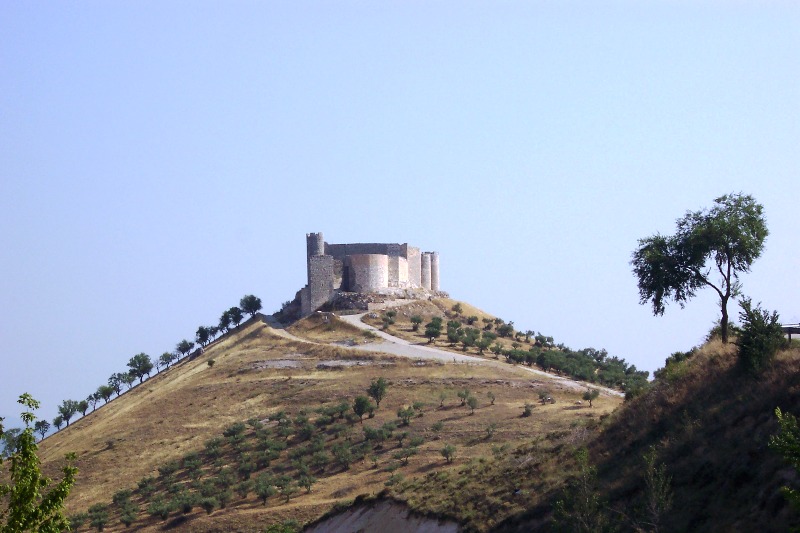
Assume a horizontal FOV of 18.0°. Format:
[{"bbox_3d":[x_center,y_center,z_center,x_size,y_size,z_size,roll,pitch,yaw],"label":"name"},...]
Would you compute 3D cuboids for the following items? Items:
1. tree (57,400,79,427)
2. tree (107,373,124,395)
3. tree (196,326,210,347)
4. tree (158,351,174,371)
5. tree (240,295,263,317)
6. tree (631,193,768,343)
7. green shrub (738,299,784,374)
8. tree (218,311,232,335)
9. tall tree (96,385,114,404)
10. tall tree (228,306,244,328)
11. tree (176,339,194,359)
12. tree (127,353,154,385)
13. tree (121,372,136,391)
[{"bbox_3d":[-68.167,30.182,520.000,4.312,5.338,4.096,0,-4,0],"label":"tree"},{"bbox_3d":[-58.414,24.279,520.000,3.285,4.620,3.285,0,-4,0],"label":"tree"},{"bbox_3d":[-40.346,14.373,520.000,2.875,4.106,2.875,0,-4,0],"label":"tree"},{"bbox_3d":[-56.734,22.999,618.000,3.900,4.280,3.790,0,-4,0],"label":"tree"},{"bbox_3d":[-36.940,9.950,630.000,5.470,5.730,5.310,0,-4,0],"label":"tree"},{"bbox_3d":[10.643,0.018,90.000,4.869,5.295,3.895,0,-4,0],"label":"tree"},{"bbox_3d":[13.988,2.709,98.000,1.780,3.020,1.730,0,-4,0],"label":"green shrub"},{"bbox_3d":[-35.726,11.498,520.000,2.669,4.517,2.669,0,-4,0],"label":"tree"},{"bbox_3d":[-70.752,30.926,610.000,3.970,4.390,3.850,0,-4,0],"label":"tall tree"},{"bbox_3d":[-33.468,10.523,520.000,3.080,4.209,3.080,0,-4,0],"label":"tall tree"},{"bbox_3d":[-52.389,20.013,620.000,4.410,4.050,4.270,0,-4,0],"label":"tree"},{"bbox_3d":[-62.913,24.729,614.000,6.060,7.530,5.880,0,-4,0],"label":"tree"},{"bbox_3d":[-55.642,23.509,520.000,3.080,3.490,3.080,0,-4,0],"label":"tree"}]

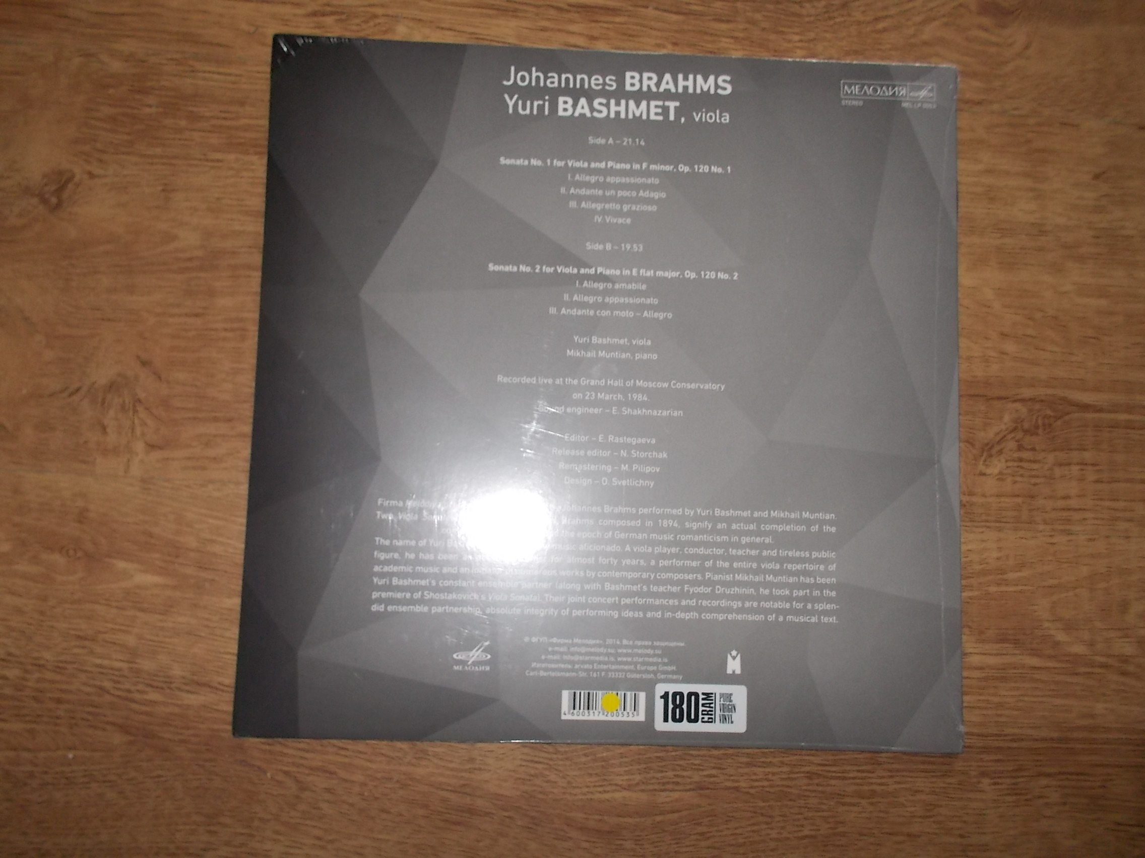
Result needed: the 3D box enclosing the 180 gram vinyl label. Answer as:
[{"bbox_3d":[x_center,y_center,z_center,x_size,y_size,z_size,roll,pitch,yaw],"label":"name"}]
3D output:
[{"bbox_3d":[0.056,0.121,0.416,0.040,0.001,0.020,2,85,-2],"label":"180 gram vinyl label"}]

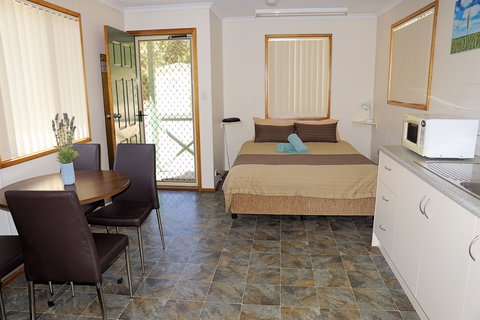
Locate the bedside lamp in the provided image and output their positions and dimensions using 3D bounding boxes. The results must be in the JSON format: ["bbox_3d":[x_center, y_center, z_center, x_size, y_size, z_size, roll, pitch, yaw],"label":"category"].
[{"bbox_3d":[1.935,-0.718,5.083,0.200,0.310,0.130,-7,13,-23],"label":"bedside lamp"}]

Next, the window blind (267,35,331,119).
[{"bbox_3d":[0.915,-1.282,5.216,0.970,1.260,0.070,2,13,7],"label":"window blind"}]

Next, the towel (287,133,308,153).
[{"bbox_3d":[0.726,-0.237,4.294,0.130,0.285,0.140,-40,-14,35],"label":"towel"}]

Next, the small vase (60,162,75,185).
[{"bbox_3d":[-1.242,0.102,2.411,0.086,0.145,0.086,0,12,7],"label":"small vase"}]

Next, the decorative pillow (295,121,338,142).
[{"bbox_3d":[1.145,-0.411,5.050,0.630,0.350,0.140,0,-21,7],"label":"decorative pillow"}]

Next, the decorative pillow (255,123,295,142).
[{"bbox_3d":[0.531,-0.413,5.124,0.610,0.350,0.140,0,-21,7],"label":"decorative pillow"}]

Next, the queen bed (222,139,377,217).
[{"bbox_3d":[0.761,0.106,4.386,1.650,0.470,2.080,0,12,7],"label":"queen bed"}]

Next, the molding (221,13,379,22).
[{"bbox_3d":[0.877,-2.147,5.003,2.300,0.075,0.070,2,13,7],"label":"molding"}]

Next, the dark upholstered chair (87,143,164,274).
[{"bbox_3d":[-0.909,0.370,2.698,0.420,0.950,0.520,0,12,7],"label":"dark upholstered chair"}]

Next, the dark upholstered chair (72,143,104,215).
[{"bbox_3d":[-1.401,0.369,2.757,0.420,0.950,0.520,2,13,17],"label":"dark upholstered chair"}]

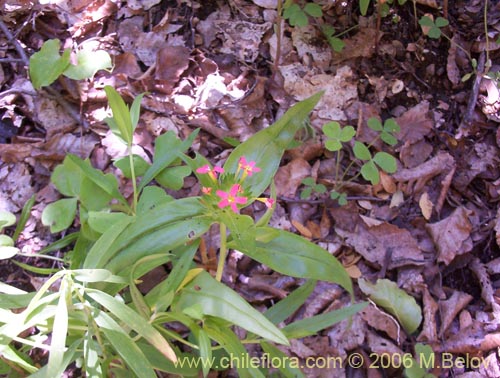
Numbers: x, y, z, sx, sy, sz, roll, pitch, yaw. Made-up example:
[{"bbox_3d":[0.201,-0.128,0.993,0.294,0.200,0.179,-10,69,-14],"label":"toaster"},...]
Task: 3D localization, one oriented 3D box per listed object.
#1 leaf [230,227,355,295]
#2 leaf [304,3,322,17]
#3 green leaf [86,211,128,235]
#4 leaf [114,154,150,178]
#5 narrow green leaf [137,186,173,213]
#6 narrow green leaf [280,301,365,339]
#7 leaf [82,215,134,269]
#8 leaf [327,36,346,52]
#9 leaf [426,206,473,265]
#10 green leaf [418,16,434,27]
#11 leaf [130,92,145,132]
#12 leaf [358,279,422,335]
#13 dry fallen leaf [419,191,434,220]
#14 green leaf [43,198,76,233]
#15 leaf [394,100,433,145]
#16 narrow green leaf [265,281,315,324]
[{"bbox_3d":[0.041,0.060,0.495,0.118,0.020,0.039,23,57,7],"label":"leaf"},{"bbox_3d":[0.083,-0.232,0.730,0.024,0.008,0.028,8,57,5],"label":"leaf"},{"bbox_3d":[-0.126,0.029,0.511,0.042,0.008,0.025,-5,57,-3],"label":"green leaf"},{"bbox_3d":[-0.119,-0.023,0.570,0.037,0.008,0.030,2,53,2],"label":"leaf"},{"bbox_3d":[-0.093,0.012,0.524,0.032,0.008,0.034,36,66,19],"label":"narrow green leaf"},{"bbox_3d":[0.045,0.084,0.356,0.073,0.007,0.014,-15,56,-23],"label":"narrow green leaf"},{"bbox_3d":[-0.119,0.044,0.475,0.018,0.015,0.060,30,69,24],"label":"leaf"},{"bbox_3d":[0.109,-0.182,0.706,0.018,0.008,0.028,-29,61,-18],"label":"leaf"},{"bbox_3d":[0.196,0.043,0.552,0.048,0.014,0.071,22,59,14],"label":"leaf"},{"bbox_3d":[0.163,-0.152,0.520,0.016,0.003,0.014,28,59,18],"label":"green leaf"},{"bbox_3d":[-0.072,-0.050,0.373,0.009,0.030,0.006,31,21,20],"label":"leaf"},{"bbox_3d":[0.093,0.079,0.383,0.048,0.012,0.025,41,64,20],"label":"leaf"},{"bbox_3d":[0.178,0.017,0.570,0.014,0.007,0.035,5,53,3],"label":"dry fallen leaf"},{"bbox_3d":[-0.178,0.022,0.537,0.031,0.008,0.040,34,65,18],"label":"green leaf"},{"bbox_3d":[0.141,-0.058,0.481,0.036,0.010,0.048,39,64,24],"label":"leaf"},{"bbox_3d":[0.026,0.073,0.365,0.059,0.006,0.014,-30,59,-36],"label":"narrow green leaf"}]

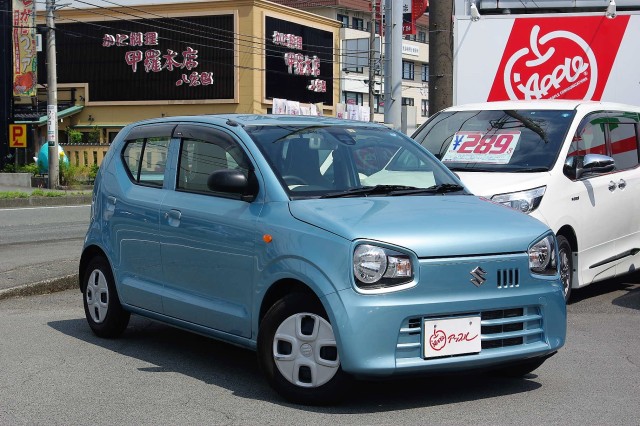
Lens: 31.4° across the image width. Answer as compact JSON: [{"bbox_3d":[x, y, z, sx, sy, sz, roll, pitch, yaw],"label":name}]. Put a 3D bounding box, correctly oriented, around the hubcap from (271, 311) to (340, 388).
[{"bbox_3d":[-0.051,0.644,5.365,0.356,0.356,0.060,2,3,27],"label":"hubcap"}]

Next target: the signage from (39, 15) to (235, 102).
[{"bbox_3d":[-9.166,-7.431,55.570,11.250,3.980,0.200,1,3,23],"label":"signage"}]

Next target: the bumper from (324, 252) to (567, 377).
[{"bbox_3d":[0.699,0.462,5.432,1.460,0.545,0.320,-1,3,-33],"label":"bumper"}]

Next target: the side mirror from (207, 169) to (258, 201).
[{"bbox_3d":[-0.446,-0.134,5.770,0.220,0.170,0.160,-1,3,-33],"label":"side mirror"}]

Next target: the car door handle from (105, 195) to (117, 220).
[{"bbox_3d":[-1.318,-0.033,7.171,0.045,0.140,0.140,-2,3,-33],"label":"car door handle"}]

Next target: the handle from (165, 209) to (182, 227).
[{"bbox_3d":[-0.815,0.028,6.445,0.055,0.100,0.180,-1,3,-33],"label":"handle"}]

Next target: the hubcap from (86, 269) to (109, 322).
[{"bbox_3d":[-1.426,0.545,7.456,0.060,0.356,0.356,-1,3,-33],"label":"hubcap"}]

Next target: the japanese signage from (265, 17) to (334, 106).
[{"bbox_3d":[-0.916,-7.609,58.177,0.200,4.030,8.550,1,3,23],"label":"japanese signage"}]

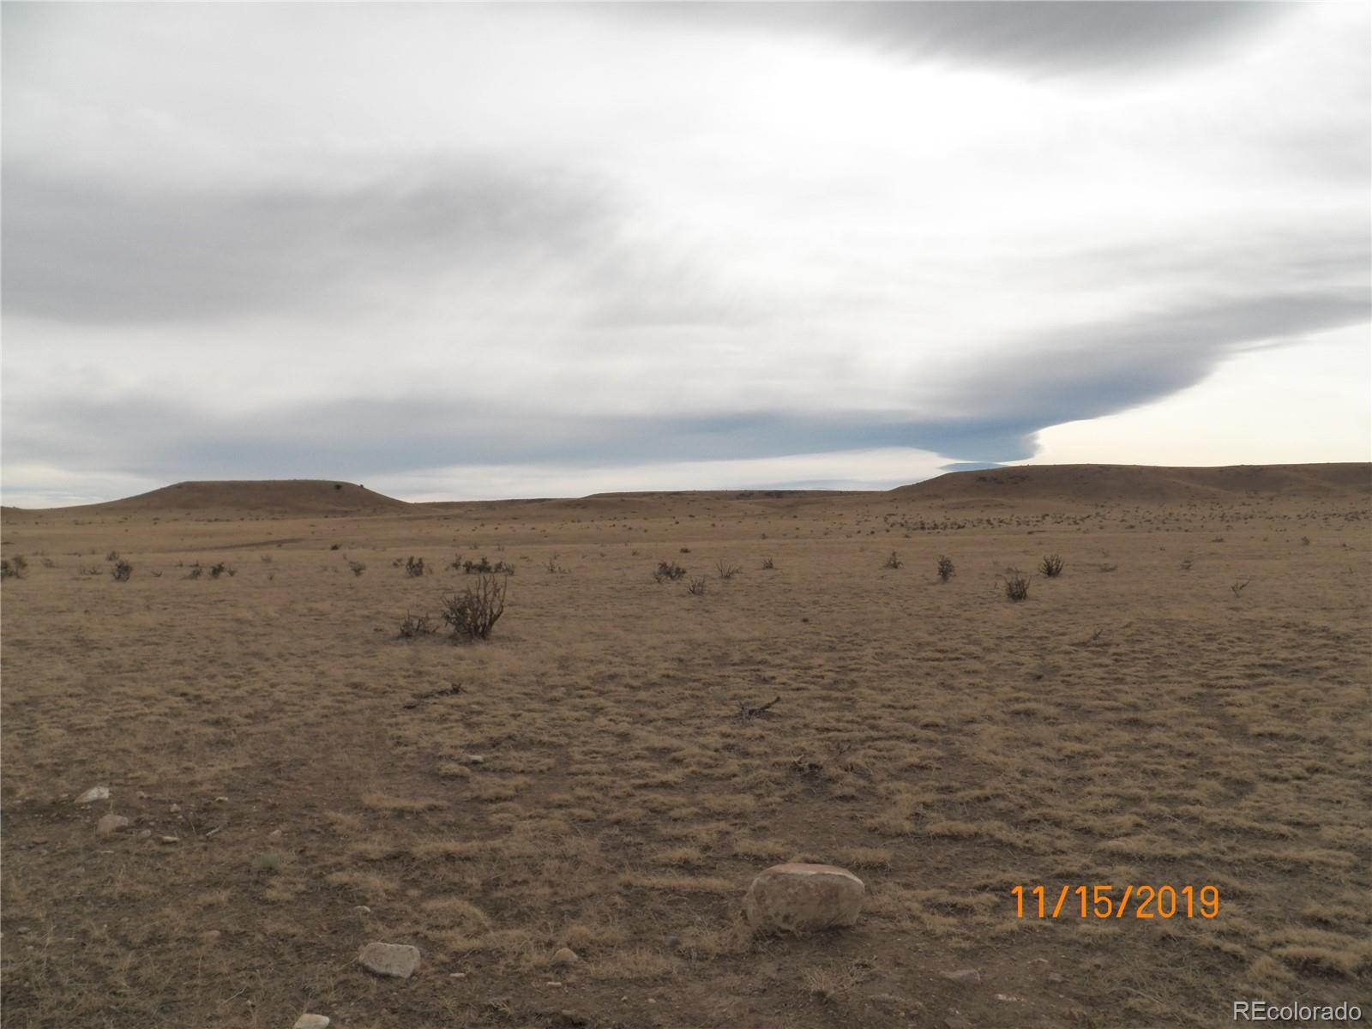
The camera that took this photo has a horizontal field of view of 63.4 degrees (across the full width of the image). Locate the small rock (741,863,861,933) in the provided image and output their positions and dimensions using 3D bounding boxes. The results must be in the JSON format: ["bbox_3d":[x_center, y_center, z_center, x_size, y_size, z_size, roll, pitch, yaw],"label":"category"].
[{"bbox_3d":[0.459,1.465,4.340,0.460,0.240,0.280,0,0,0],"label":"small rock"}]

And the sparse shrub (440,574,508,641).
[{"bbox_3d":[-2.648,1.143,13.850,0.840,0.820,0.750,0,0,0],"label":"sparse shrub"}]

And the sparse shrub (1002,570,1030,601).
[{"bbox_3d":[5.920,1.258,19.900,0.480,0.550,0.460,0,0,0],"label":"sparse shrub"}]

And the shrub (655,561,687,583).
[{"bbox_3d":[-0.333,1.267,24.600,0.690,0.500,0.580,0,0,0],"label":"shrub"}]

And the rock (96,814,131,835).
[{"bbox_3d":[-2.862,1.536,5.550,0.170,0.090,0.140,0,0,0],"label":"rock"}]

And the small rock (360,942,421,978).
[{"bbox_3d":[-1.036,1.539,3.880,0.205,0.095,0.160,0,0,0],"label":"small rock"}]

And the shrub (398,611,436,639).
[{"bbox_3d":[-3.387,1.383,14.000,0.480,0.340,0.420,0,0,0],"label":"shrub"}]

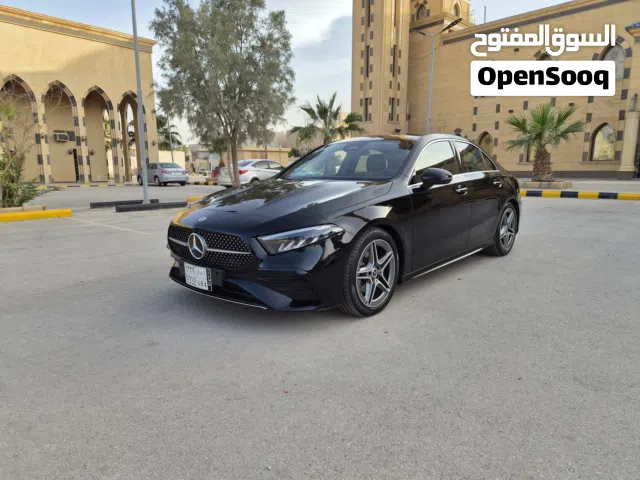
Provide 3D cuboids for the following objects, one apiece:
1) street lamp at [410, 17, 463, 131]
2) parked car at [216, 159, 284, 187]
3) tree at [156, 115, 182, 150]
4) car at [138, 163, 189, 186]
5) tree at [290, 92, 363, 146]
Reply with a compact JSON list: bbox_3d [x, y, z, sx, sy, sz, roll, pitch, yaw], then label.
[{"bbox_3d":[5.415,-6.479,20.920,2.700,7.710,0.350,8,12,39],"label":"street lamp"},{"bbox_3d":[-3.100,-3.360,21.600,1.750,1.450,4.450,6,11,32],"label":"parked car"},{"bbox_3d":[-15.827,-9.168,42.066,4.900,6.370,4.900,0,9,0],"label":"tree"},{"bbox_3d":[-9.900,-4.120,26.600,1.770,1.470,4.540,-8,13,-41],"label":"car"},{"bbox_3d":[0.410,-5.952,25.063,4.300,5.310,4.300,0,9,0],"label":"tree"}]

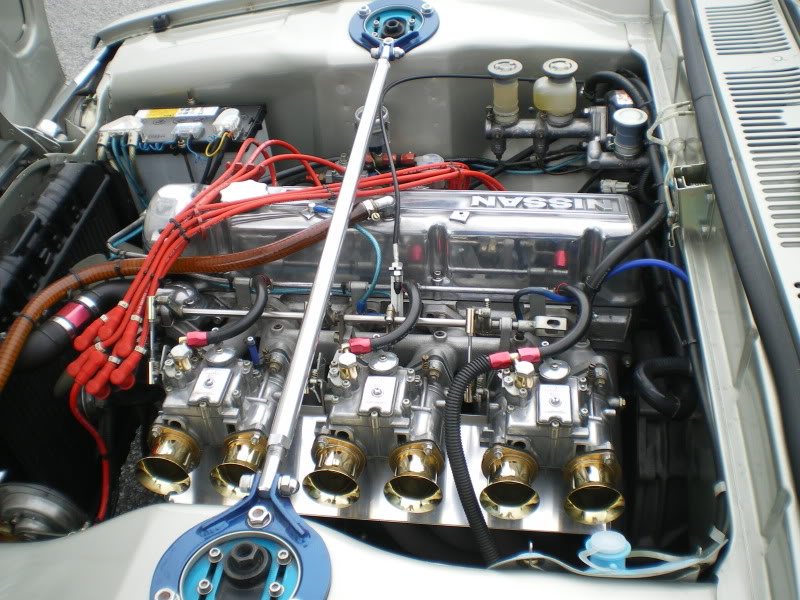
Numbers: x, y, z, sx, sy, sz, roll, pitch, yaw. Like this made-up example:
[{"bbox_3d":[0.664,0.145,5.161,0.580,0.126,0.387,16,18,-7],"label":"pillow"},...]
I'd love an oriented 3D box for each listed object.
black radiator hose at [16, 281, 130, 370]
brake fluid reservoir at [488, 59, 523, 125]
[{"bbox_3d":[-0.453,0.029,1.171,0.200,0.080,0.061,-23,47,-16],"label":"black radiator hose"},{"bbox_3d":[0.165,-0.320,1.298,0.051,0.096,0.051,2,45,9],"label":"brake fluid reservoir"}]

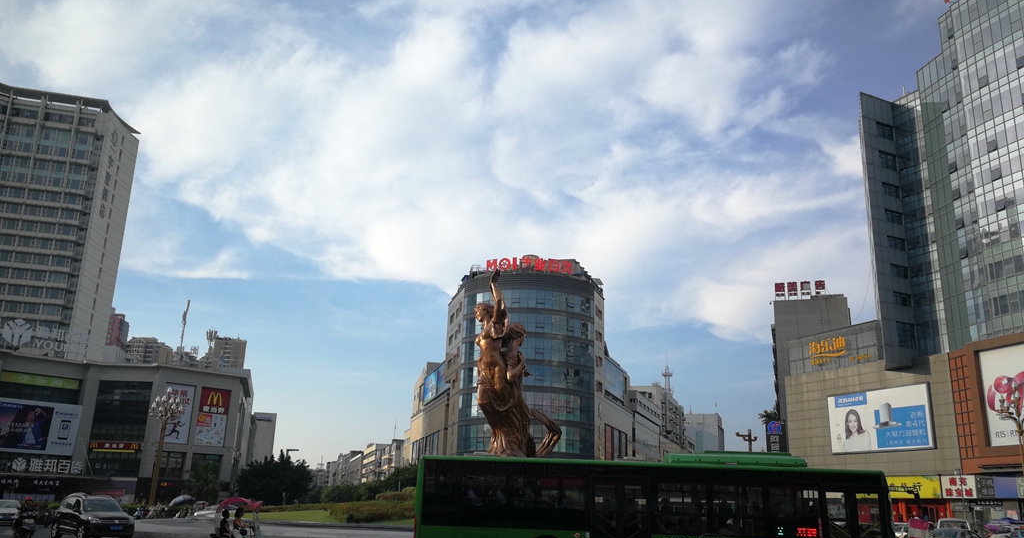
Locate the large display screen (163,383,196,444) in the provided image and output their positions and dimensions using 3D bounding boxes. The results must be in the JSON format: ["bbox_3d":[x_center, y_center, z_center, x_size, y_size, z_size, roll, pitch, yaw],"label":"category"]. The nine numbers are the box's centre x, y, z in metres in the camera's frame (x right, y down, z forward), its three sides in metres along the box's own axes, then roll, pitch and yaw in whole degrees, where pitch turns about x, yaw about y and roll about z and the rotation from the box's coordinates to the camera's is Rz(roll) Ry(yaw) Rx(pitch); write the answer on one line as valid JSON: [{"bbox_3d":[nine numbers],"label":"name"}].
[{"bbox_3d":[-40.120,17.425,96.011,0.250,6.990,3.436,-14,-23,43],"label":"large display screen"}]

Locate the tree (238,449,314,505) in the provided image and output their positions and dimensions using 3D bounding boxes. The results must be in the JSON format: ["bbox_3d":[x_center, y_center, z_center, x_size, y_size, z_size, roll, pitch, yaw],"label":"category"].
[{"bbox_3d":[-23.930,21.523,80.906,7.400,6.400,7.000,2,-16,0],"label":"tree"}]

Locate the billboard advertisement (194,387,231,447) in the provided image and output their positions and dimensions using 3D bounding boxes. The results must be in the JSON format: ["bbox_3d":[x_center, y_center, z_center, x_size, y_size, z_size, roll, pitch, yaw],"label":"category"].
[{"bbox_3d":[-36.999,18.400,99.041,0.250,6.996,3.812,-14,-23,43],"label":"billboard advertisement"}]

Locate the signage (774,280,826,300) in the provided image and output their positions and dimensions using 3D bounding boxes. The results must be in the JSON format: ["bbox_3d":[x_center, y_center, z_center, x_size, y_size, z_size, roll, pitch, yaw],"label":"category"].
[{"bbox_3d":[47.630,3.471,132.000,8.300,2.800,0.400,-4,-18,21],"label":"signage"}]

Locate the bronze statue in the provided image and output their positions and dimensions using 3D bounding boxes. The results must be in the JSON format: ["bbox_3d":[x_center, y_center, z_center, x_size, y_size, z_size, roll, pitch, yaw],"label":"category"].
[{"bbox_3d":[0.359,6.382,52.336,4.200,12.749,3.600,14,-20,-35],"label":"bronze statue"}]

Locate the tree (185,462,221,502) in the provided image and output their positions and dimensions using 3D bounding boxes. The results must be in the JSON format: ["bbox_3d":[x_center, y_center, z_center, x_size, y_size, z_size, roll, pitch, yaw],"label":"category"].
[{"bbox_3d":[-24.886,17.643,64.623,2.800,4.400,2.800,2,-16,0],"label":"tree"}]

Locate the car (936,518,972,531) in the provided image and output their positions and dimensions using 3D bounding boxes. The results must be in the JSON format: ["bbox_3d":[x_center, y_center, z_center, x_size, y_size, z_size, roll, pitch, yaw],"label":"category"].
[{"bbox_3d":[21.675,13.212,39.069,1.740,1.780,4.350,-7,-19,27],"label":"car"}]

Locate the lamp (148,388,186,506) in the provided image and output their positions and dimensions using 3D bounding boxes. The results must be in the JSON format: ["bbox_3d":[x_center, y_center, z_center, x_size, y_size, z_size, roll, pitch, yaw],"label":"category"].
[{"bbox_3d":[-25.571,13.254,58.302,2.500,9.200,2.500,2,-16,0],"label":"lamp"}]

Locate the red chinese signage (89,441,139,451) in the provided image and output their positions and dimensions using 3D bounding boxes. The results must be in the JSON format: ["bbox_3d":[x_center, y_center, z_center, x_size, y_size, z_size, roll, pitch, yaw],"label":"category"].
[{"bbox_3d":[-51.223,22.890,103.000,6.700,1.250,0.300,2,-16,0],"label":"red chinese signage"}]

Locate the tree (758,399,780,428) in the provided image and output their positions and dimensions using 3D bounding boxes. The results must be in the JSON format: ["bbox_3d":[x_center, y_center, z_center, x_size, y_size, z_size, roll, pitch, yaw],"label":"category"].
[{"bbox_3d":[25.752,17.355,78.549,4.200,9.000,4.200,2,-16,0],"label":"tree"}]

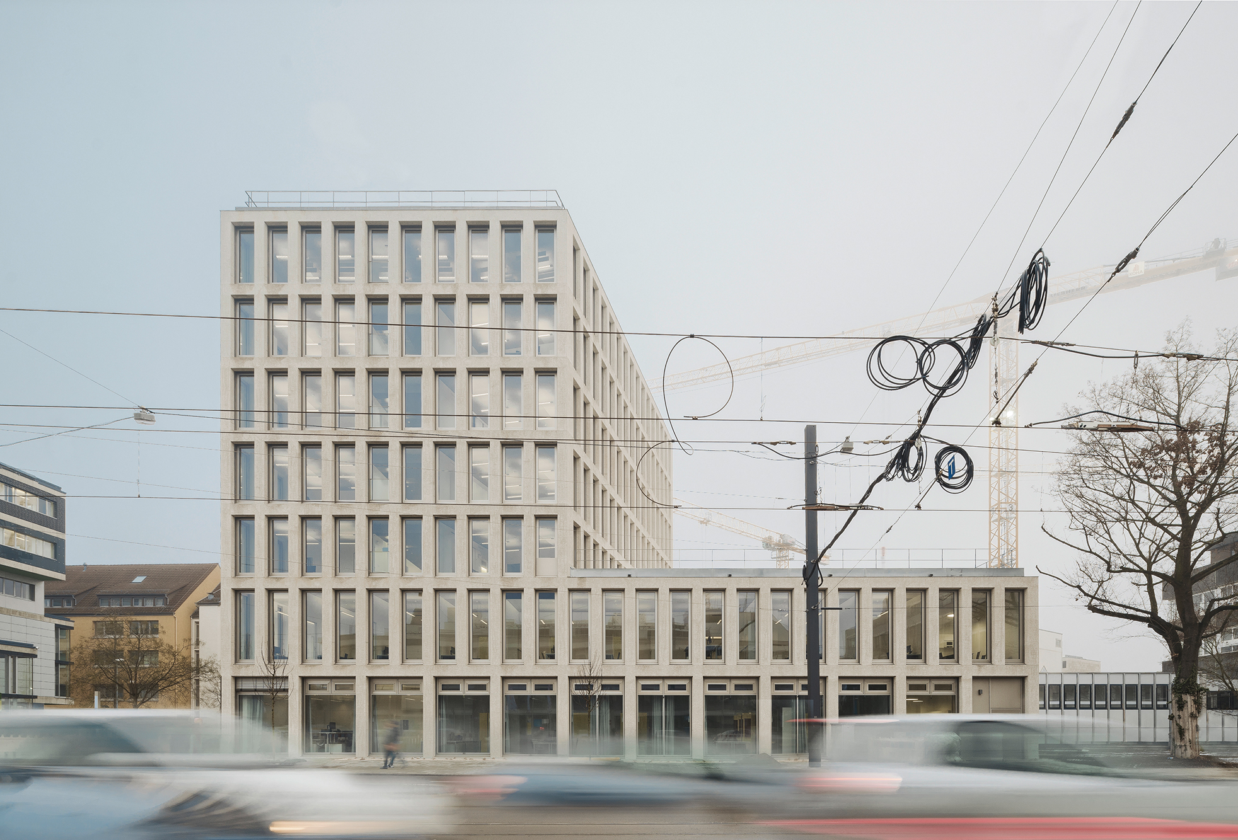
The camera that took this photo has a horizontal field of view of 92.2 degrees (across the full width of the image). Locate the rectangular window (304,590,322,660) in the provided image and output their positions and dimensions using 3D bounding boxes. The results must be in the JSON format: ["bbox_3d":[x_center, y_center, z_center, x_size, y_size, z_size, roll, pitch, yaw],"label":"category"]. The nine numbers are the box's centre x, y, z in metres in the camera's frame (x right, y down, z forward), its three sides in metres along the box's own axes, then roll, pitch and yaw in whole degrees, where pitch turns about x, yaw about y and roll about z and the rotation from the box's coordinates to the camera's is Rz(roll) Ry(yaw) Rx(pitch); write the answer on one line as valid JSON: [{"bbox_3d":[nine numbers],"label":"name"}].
[{"bbox_3d":[-14.898,9.983,29.000,0.864,3.359,0.200,0,0,0],"label":"rectangular window"}]

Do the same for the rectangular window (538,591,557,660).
[{"bbox_3d":[-3.267,9.431,27.200,0.940,3.220,0.150,0,0,0],"label":"rectangular window"}]

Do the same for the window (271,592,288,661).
[{"bbox_3d":[-16.530,9.983,29.000,0.864,3.359,0.200,0,0,0],"label":"window"}]

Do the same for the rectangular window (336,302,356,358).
[{"bbox_3d":[-13.245,-4.401,28.900,0.970,2.726,0.150,0,0,0],"label":"rectangular window"}]

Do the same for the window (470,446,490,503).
[{"bbox_3d":[-6.350,2.530,27.200,0.940,2.600,0.150,0,0,0],"label":"window"}]

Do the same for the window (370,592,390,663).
[{"bbox_3d":[-11.195,9.709,28.000,1.000,3.290,0.150,0,0,0],"label":"window"}]

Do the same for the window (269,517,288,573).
[{"bbox_3d":[-15.834,5.845,27.700,0.917,2.613,0.200,0,0,0],"label":"window"}]

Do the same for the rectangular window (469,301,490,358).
[{"bbox_3d":[-6.485,-4.264,27.700,0.917,2.567,0.200,0,0,0],"label":"rectangular window"}]

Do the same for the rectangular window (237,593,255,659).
[{"bbox_3d":[-17.347,9.582,27.700,0.825,3.209,0.200,0,0,0],"label":"rectangular window"}]

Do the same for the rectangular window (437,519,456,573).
[{"bbox_3d":[-8.020,5.868,27.700,0.871,2.567,0.200,0,0,0],"label":"rectangular window"}]

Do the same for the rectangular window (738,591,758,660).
[{"bbox_3d":[5.873,9.431,27.200,0.940,3.220,0.150,0,0,0],"label":"rectangular window"}]

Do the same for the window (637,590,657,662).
[{"bbox_3d":[1.321,9.719,28.000,0.927,3.313,0.200,0,0,0],"label":"window"}]

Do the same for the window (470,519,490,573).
[{"bbox_3d":[-6.692,6.070,28.586,0.993,2.673,0.150,0,0,0],"label":"window"}]

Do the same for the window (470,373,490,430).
[{"bbox_3d":[-6.692,-0.908,28.586,0.993,2.673,0.150,0,0,0],"label":"window"}]

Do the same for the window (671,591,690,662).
[{"bbox_3d":[3.023,10.055,29.000,0.912,3.407,0.200,0,0,0],"label":"window"}]

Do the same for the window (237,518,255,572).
[{"bbox_3d":[-18.185,6.120,29.000,0.912,2.735,0.200,0,0,0],"label":"window"}]

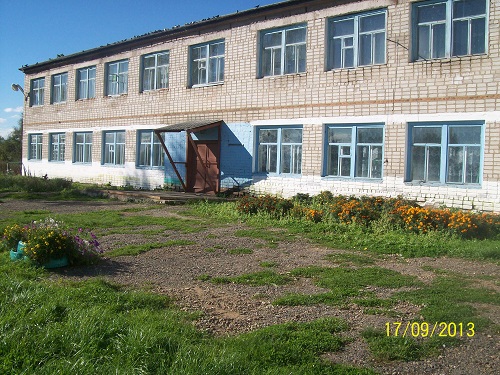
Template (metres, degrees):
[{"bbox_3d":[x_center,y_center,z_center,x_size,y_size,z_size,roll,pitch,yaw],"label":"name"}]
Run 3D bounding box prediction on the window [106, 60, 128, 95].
[{"bbox_3d":[-6.134,-5.067,24.317,2.070,1.600,0.180,5,3,45],"label":"window"}]

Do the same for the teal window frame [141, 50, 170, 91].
[{"bbox_3d":[-4.015,-4.900,22.213,1.960,1.600,0.150,5,3,45],"label":"teal window frame"}]

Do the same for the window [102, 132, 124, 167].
[{"bbox_3d":[-6.426,-1.810,24.569,1.960,1.620,0.150,5,3,45],"label":"window"}]

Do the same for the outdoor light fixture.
[{"bbox_3d":[-13.752,-5.698,31.025,0.300,0.950,0.900,5,3,45],"label":"outdoor light fixture"}]

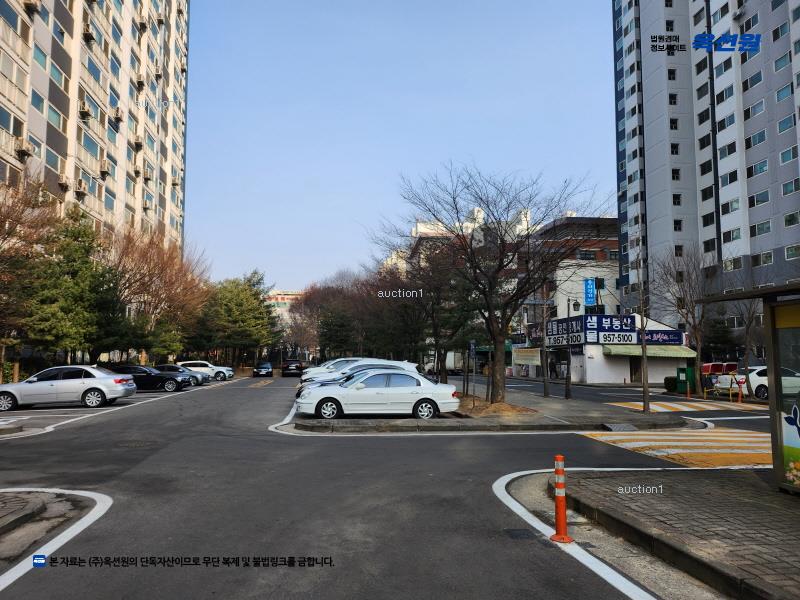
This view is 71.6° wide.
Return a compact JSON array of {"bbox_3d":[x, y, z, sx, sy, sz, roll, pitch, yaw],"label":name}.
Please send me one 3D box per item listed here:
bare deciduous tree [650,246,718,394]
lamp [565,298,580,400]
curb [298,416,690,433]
[{"bbox_3d":[13.763,0.924,26.646,3.400,7.100,3.400,0,-6,0],"label":"bare deciduous tree"},{"bbox_3d":[6.941,1.965,22.423,0.560,4.080,0.300,1,-5,-9],"label":"lamp"},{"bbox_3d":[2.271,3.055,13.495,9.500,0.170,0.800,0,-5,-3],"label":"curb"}]

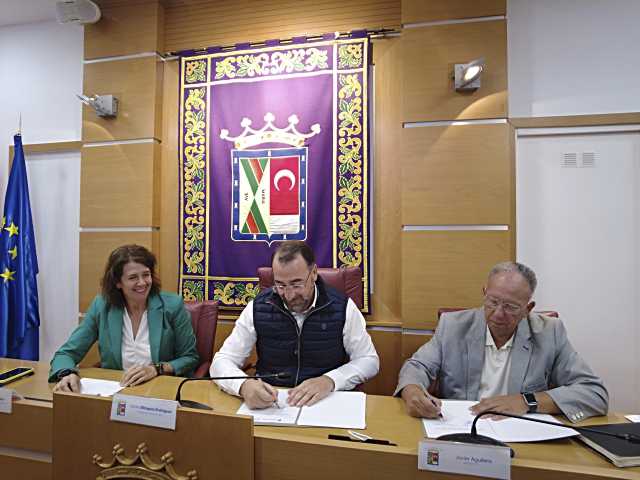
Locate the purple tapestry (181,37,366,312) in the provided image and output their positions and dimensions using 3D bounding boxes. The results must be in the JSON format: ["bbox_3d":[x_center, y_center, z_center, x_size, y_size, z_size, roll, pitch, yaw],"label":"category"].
[{"bbox_3d":[-0.369,-0.479,2.741,1.468,1.984,0.040,0,-1,11],"label":"purple tapestry"}]

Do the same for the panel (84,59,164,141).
[{"bbox_3d":[-1.590,-1.091,2.956,0.665,0.650,0.050,0,-1,11],"label":"panel"}]

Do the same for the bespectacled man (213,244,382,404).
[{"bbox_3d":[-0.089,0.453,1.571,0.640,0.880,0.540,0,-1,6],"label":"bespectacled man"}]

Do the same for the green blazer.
[{"bbox_3d":[-0.869,0.488,1.710,0.590,0.470,0.400,0,-1,-9],"label":"green blazer"}]

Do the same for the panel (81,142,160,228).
[{"bbox_3d":[-1.592,-0.415,2.942,0.665,0.648,0.050,0,-1,11],"label":"panel"}]

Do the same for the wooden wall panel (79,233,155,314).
[{"bbox_3d":[-1.594,0.270,2.927,0.665,0.655,0.050,0,-1,11],"label":"wooden wall panel"}]

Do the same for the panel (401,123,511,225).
[{"bbox_3d":[0.886,-0.425,2.461,0.681,0.653,0.050,0,-1,11],"label":"panel"}]

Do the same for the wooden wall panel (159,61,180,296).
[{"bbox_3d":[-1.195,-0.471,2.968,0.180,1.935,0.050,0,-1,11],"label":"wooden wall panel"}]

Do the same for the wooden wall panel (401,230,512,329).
[{"bbox_3d":[0.884,0.274,2.446,0.681,0.653,0.050,0,-1,11],"label":"wooden wall panel"}]

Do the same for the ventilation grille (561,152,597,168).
[{"bbox_3d":[1.626,-0.498,2.334,0.196,0.100,0.020,0,-1,11],"label":"ventilation grille"}]

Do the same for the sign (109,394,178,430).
[{"bbox_3d":[-0.504,0.496,1.088,0.220,0.074,0.055,0,-1,14],"label":"sign"}]

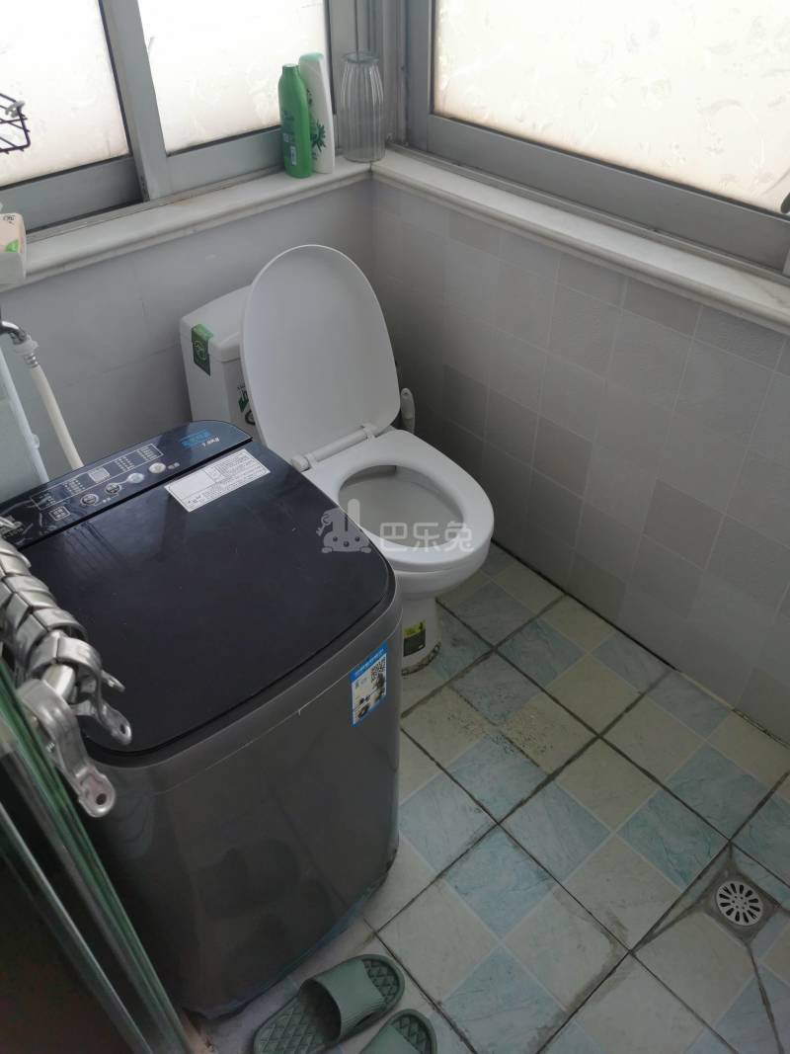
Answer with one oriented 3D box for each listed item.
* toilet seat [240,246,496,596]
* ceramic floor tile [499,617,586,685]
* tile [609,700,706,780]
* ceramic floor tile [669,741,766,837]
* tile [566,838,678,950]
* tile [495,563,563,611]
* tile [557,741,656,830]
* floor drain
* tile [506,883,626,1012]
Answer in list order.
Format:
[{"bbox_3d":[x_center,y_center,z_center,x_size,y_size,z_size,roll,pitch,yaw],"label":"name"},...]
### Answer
[{"bbox_3d":[-0.011,-0.225,1.483,0.360,0.445,0.490,-30,50,-30],"label":"toilet seat"},{"bbox_3d":[0.330,0.287,1.851,0.148,0.010,0.148,-30,49,-30],"label":"ceramic floor tile"},{"bbox_3d":[0.526,0.435,1.681,0.148,0.010,0.148,-30,49,-30],"label":"tile"},{"bbox_3d":[0.625,0.510,1.595,0.148,0.010,0.148,-30,49,-30],"label":"ceramic floor tile"},{"bbox_3d":[0.400,0.640,1.454,0.148,0.010,0.148,-30,49,-29],"label":"tile"},{"bbox_3d":[0.329,0.157,2.003,0.105,0.010,0.148,-30,49,-29],"label":"tile"},{"bbox_3d":[0.414,0.500,1.610,0.148,0.010,0.148,-30,49,-29],"label":"tile"},{"bbox_3d":[0.599,0.658,1.432,0.079,0.010,0.079,0,41,0],"label":"floor drain"},{"bbox_3d":[0.287,0.705,1.377,0.148,0.010,0.148,-30,49,-29],"label":"tile"}]

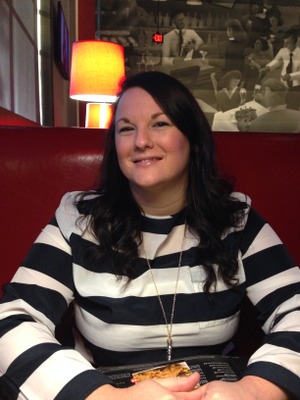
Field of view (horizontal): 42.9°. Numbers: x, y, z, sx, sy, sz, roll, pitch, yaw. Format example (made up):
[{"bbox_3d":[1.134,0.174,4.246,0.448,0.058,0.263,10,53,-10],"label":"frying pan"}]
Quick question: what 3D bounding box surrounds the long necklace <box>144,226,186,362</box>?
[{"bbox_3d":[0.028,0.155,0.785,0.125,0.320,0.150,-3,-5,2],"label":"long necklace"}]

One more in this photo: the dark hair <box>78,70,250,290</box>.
[{"bbox_3d":[0.027,-0.042,0.830,0.340,0.460,0.250,-4,-1,12],"label":"dark hair"}]

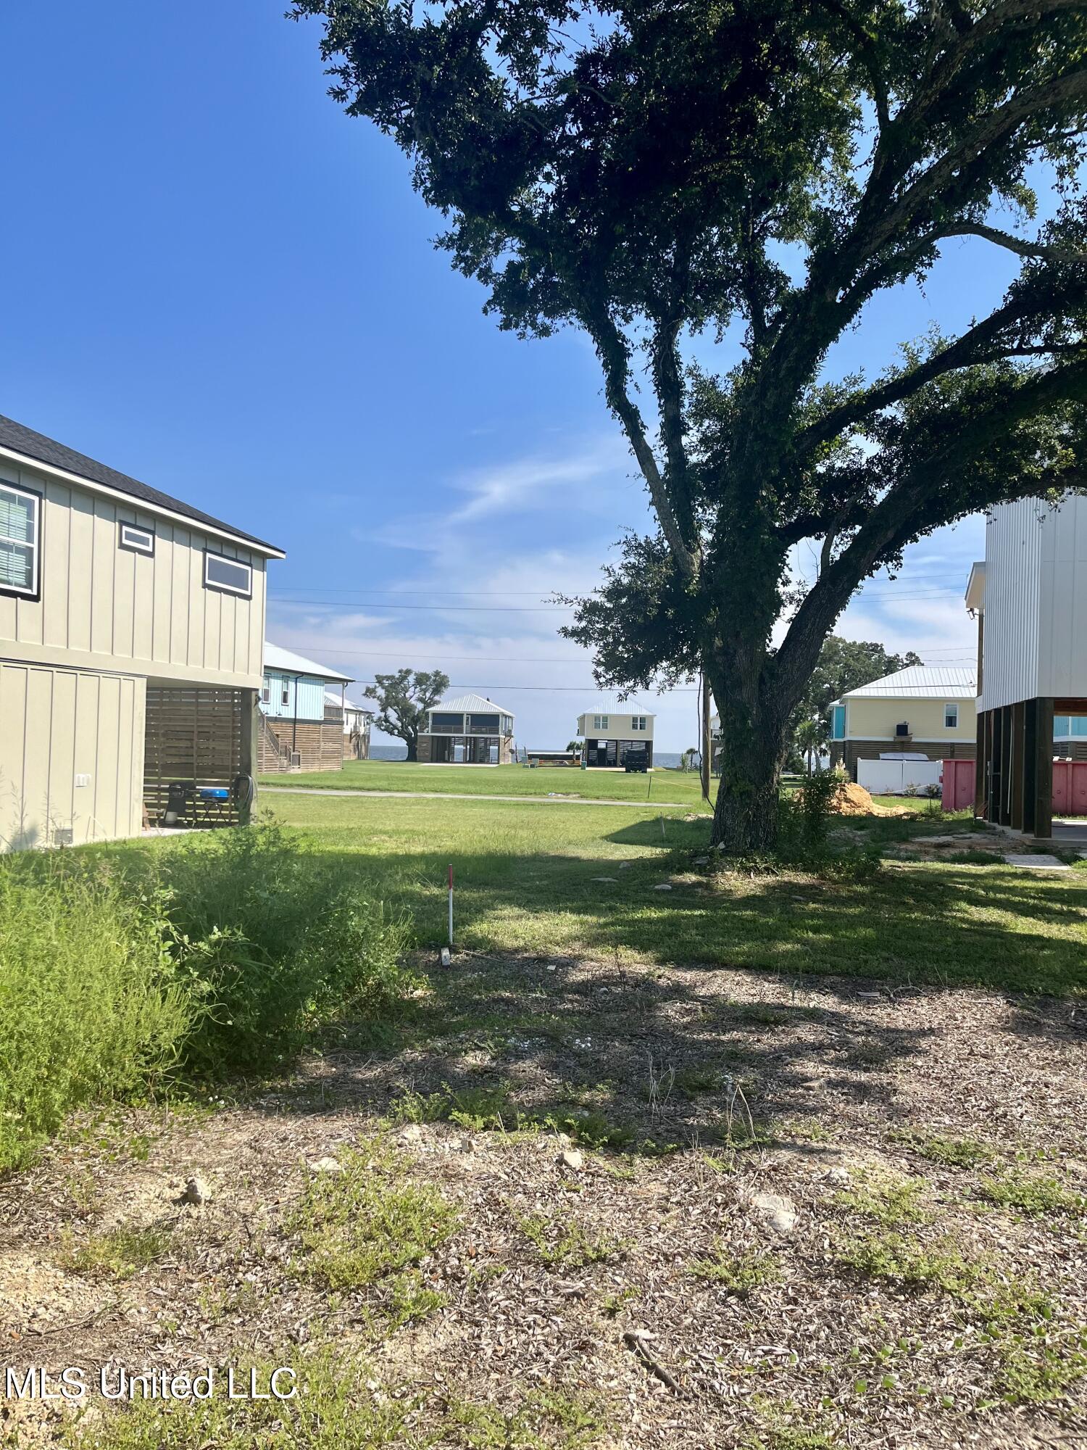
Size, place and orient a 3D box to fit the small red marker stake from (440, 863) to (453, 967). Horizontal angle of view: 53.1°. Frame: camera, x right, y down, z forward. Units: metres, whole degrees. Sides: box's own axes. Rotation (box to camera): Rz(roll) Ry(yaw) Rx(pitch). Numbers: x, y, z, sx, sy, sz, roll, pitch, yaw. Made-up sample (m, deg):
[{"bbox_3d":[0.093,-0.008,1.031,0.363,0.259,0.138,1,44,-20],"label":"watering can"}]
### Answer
[{"bbox_3d":[-0.755,1.490,8.600,0.060,0.770,0.050,2,-1,0],"label":"small red marker stake"}]

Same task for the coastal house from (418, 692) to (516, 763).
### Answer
[{"bbox_3d":[-8.280,0.554,119.200,8.800,7.600,12.500,1,-1,5],"label":"coastal house"}]

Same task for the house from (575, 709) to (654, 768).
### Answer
[{"bbox_3d":[7.190,0.725,111.000,7.300,7.750,12.000,2,-1,-2],"label":"house"}]

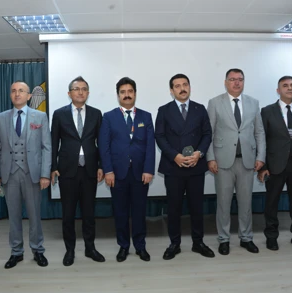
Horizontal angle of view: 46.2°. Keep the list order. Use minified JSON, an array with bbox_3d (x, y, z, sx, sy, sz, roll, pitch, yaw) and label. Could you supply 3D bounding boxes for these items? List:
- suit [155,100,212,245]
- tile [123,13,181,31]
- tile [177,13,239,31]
[{"bbox_3d":[0.369,0.256,3.360,0.560,1.410,0.340,-1,1,-2],"label":"suit"},{"bbox_3d":[0.059,-1.322,3.660,0.600,0.025,0.600,-1,1,-3],"label":"tile"},{"bbox_3d":[0.668,-1.336,3.700,0.600,0.025,0.600,-1,1,-3],"label":"tile"}]

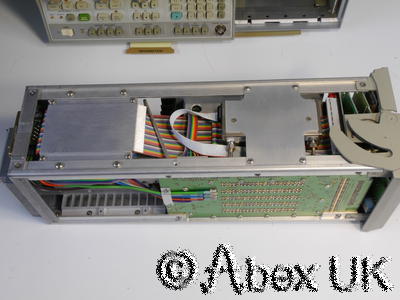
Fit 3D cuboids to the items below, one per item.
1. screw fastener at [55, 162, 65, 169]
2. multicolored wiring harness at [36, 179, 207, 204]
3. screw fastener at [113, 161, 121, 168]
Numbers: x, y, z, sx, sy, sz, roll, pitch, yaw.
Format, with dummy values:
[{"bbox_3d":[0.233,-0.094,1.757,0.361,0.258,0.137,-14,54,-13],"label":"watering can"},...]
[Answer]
[{"bbox_3d":[-0.136,0.015,0.471,0.007,0.003,0.007,-1,59,3],"label":"screw fastener"},{"bbox_3d":[-0.081,0.040,0.520,0.182,0.058,0.022,-1,59,3],"label":"multicolored wiring harness"},{"bbox_3d":[-0.081,0.014,0.469,0.007,0.003,0.007,-1,59,3],"label":"screw fastener"}]

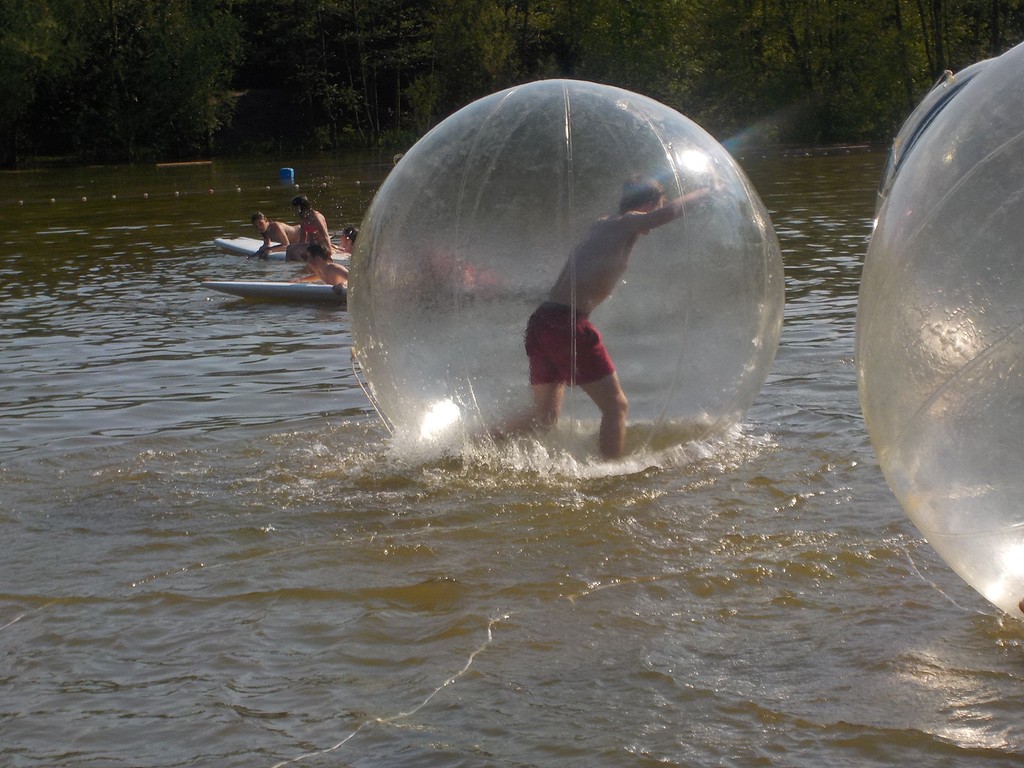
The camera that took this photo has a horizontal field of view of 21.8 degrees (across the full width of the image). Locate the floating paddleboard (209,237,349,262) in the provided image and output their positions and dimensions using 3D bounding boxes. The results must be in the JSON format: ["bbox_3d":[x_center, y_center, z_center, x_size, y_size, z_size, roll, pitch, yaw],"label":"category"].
[{"bbox_3d":[-2.329,-1.358,27.500,0.700,0.180,2.800,-3,7,-27],"label":"floating paddleboard"}]

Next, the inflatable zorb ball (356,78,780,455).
[{"bbox_3d":[0.252,-0.460,12.300,2.000,1.900,2.000,0,6,0],"label":"inflatable zorb ball"}]

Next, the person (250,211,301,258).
[{"bbox_3d":[-2.298,-1.524,27.500,0.850,0.530,0.500,-3,6,-24],"label":"person"}]

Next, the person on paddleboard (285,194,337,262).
[{"bbox_3d":[-2.036,-1.541,26.900,0.580,0.770,0.450,-2,6,-17],"label":"person on paddleboard"}]

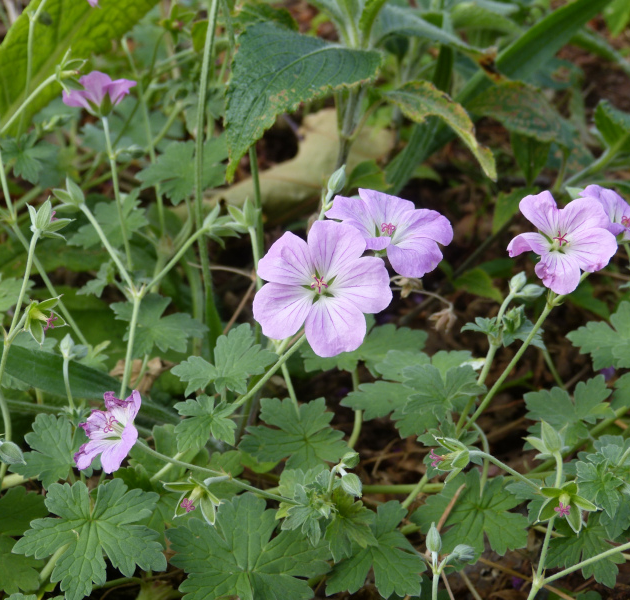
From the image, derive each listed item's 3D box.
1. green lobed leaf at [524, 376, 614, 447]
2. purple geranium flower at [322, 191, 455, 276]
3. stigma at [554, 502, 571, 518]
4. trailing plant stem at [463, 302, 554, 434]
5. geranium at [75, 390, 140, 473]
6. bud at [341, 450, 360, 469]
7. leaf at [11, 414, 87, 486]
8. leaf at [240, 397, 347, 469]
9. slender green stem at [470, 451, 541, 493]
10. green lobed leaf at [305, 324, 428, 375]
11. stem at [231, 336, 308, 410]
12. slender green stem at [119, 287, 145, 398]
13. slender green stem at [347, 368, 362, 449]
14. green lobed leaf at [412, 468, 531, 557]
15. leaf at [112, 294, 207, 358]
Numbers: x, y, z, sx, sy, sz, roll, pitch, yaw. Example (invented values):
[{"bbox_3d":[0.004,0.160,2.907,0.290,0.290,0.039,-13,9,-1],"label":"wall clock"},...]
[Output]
[{"bbox_3d":[0.086,0.038,0.540,0.030,0.009,0.029,0,45,0],"label":"green lobed leaf"},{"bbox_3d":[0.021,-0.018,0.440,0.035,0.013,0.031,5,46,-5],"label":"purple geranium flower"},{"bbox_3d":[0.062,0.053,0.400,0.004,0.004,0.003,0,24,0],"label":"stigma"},{"bbox_3d":[0.061,0.021,0.500,0.002,0.049,0.003,33,-7,0],"label":"trailing plant stem"},{"bbox_3d":[-0.063,0.040,0.485,0.022,0.024,0.013,0,-21,41],"label":"geranium"},{"bbox_3d":[0.011,0.047,0.470,0.006,0.004,0.004,-35,0,0],"label":"bud"},{"bbox_3d":[-0.085,0.048,0.510,0.026,0.006,0.026,-16,53,-5],"label":"leaf"},{"bbox_3d":[-0.007,0.042,0.500,0.034,0.006,0.031,0,41,0],"label":"leaf"},{"bbox_3d":[0.057,0.051,0.475,0.025,0.003,0.002,29,0,0],"label":"slender green stem"},{"bbox_3d":[0.018,0.016,0.560,0.043,0.008,0.033,0,32,0],"label":"green lobed leaf"},{"bbox_3d":[-0.014,0.023,0.509,0.002,0.037,0.002,46,20,0],"label":"stem"},{"bbox_3d":[-0.059,0.014,0.520,0.004,0.037,0.004,7,11,0],"label":"slender green stem"},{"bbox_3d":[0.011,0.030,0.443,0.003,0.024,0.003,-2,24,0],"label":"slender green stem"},{"bbox_3d":[0.050,0.067,0.505,0.038,0.010,0.035,-4,52,-4],"label":"green lobed leaf"},{"bbox_3d":[-0.056,0.009,0.570,0.033,0.008,0.027,-4,40,-4],"label":"leaf"}]

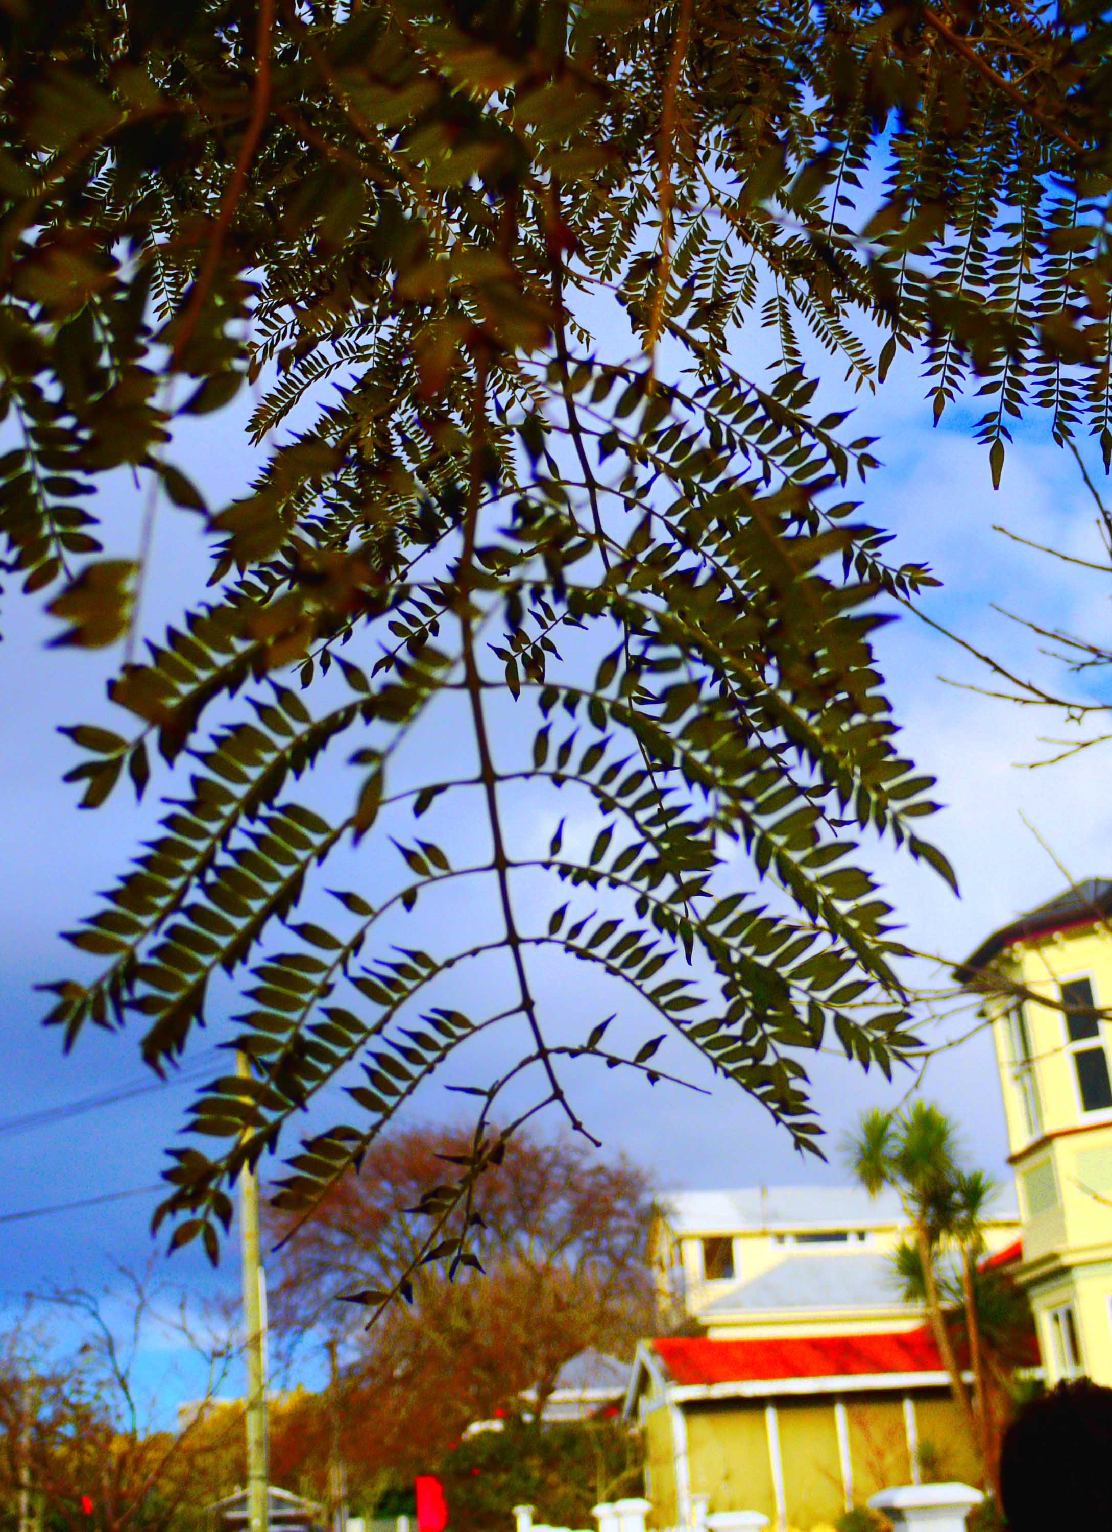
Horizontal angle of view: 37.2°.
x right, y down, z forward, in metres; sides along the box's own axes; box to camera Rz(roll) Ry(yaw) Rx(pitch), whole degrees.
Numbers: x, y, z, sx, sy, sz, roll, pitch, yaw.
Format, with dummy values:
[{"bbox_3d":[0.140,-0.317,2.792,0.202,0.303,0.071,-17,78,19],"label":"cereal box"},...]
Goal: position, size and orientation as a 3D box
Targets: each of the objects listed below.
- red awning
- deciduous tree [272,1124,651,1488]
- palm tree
[{"bbox_3d":[4.138,9.827,27.518,4.800,1.000,2.400,-1,-24,-3],"label":"red awning"},{"bbox_3d":[-2.096,12.013,36.321,8.300,8.200,7.800,-3,-24,0],"label":"deciduous tree"},{"bbox_3d":[4.865,6.963,20.895,1.900,5.400,1.800,-3,-24,0],"label":"palm tree"}]

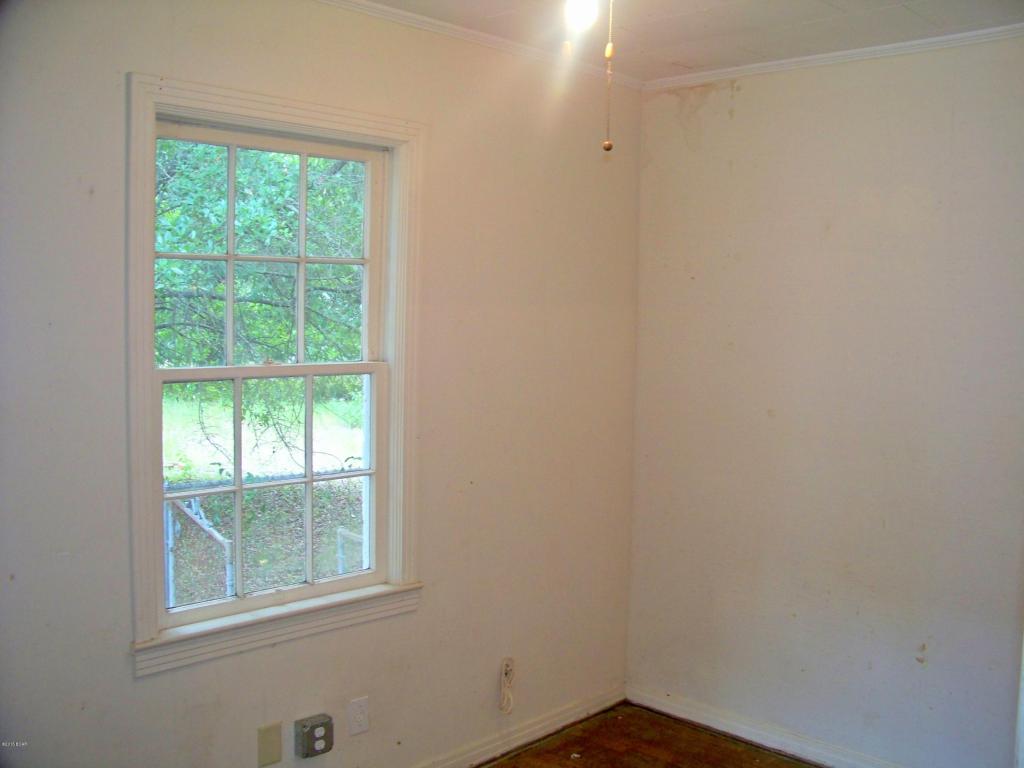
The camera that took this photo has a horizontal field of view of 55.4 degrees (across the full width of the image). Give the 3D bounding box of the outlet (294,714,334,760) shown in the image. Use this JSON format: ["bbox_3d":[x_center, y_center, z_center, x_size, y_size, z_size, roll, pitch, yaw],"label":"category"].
[{"bbox_3d":[-0.580,1.029,2.854,0.050,0.098,0.100,5,5,45],"label":"outlet"}]

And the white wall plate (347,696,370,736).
[{"bbox_3d":[-0.470,1.019,2.993,0.009,0.113,0.071,5,5,45],"label":"white wall plate"}]

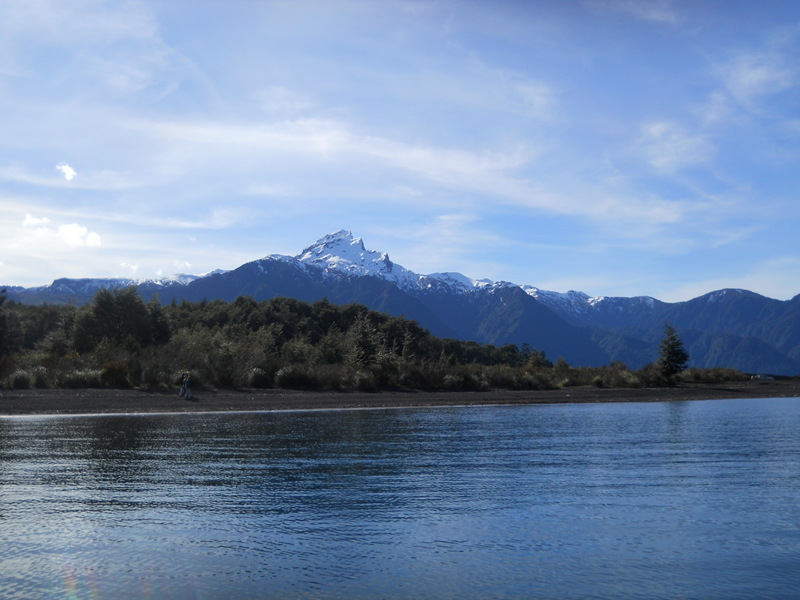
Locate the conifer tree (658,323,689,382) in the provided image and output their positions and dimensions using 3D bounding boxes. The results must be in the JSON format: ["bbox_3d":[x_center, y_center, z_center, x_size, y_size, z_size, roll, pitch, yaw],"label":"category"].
[{"bbox_3d":[28.146,5.557,88.000,3.100,6.200,3.100,0,-5,0],"label":"conifer tree"}]

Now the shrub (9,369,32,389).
[{"bbox_3d":[-27.516,5.692,62.000,1.750,1.500,1.700,0,-5,0],"label":"shrub"}]

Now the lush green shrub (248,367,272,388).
[{"bbox_3d":[-10.604,5.891,65.000,1.800,1.700,1.750,0,-5,0],"label":"lush green shrub"}]

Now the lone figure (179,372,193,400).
[{"bbox_3d":[-13.922,5.614,55.500,0.650,1.740,0.600,2,-6,-23],"label":"lone figure"}]

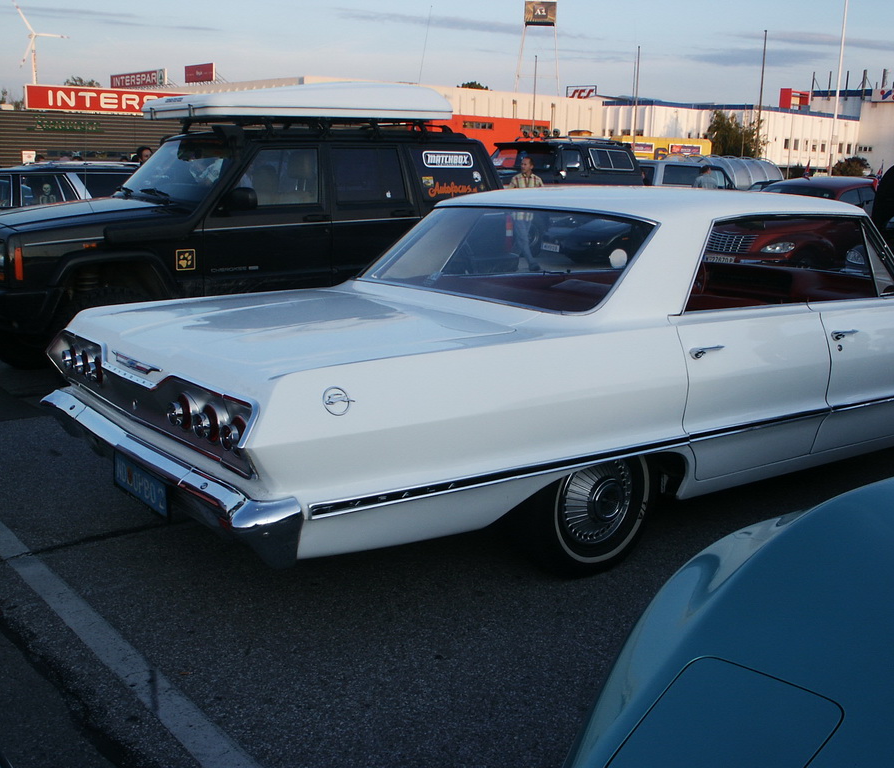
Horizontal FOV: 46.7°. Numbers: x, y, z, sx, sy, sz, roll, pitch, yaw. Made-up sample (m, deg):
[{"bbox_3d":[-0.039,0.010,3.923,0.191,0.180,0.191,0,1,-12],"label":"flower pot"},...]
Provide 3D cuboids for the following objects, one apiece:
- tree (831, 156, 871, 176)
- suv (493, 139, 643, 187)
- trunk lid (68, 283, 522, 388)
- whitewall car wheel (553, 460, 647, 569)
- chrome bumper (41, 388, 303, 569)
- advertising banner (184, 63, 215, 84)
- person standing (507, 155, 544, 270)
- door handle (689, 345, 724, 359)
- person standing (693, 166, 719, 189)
[{"bbox_3d":[30.447,-15.806,78.290,2.900,2.730,2.900,1,12,0],"label":"tree"},{"bbox_3d":[2.065,-4.193,22.305,4.600,2.020,1.970,-10,16,-42],"label":"suv"},{"bbox_3d":[-0.623,-0.171,3.877,1.210,0.230,1.430,-8,15,-37],"label":"trunk lid"},{"bbox_3d":[0.507,0.404,3.892,0.660,0.660,0.200,-8,15,-37],"label":"whitewall car wheel"},{"bbox_3d":[-1.077,0.287,3.627,0.260,0.250,1.970,-8,15,-37],"label":"chrome bumper"},{"bbox_3d":[-26.394,-33.179,110.641,0.300,2.000,6.500,-9,16,-41],"label":"advertising banner"},{"bbox_3d":[1.168,-2.631,15.793,0.530,1.700,0.450,-1,12,-8],"label":"person standing"},{"bbox_3d":[0.990,-0.123,3.901,0.205,0.045,0.050,-8,15,-37],"label":"door handle"},{"bbox_3d":[5.253,-3.665,21.177,0.520,1.640,0.350,6,13,20],"label":"person standing"}]

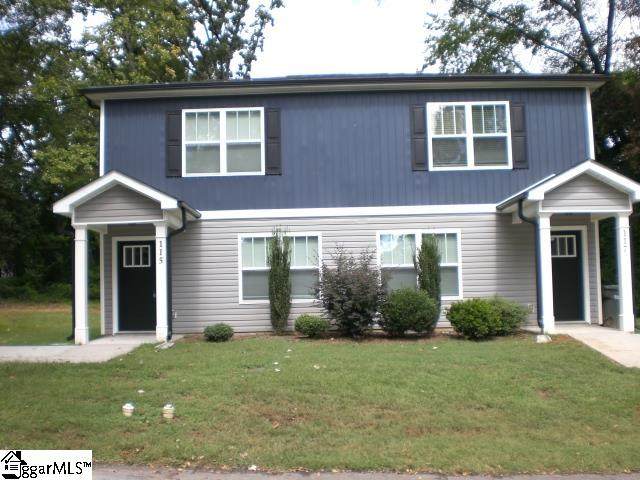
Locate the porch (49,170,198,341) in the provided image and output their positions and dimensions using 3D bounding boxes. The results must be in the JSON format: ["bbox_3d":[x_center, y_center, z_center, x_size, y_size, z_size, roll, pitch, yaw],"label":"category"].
[{"bbox_3d":[-3.875,0.406,14.496,2.477,3.334,2.126,-1,-3,0],"label":"porch"}]

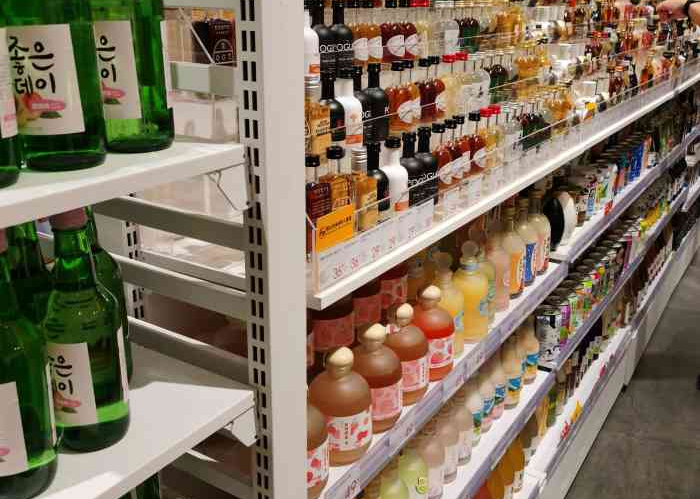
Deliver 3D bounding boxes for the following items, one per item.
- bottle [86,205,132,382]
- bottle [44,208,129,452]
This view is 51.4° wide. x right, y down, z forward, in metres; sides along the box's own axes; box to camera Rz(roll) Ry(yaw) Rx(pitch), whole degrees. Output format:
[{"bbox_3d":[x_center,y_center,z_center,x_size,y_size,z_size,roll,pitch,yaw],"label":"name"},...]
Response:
[{"bbox_3d":[-0.261,0.038,0.728,0.065,0.215,0.065,13,23,30],"label":"bottle"},{"bbox_3d":[-0.232,0.072,0.634,0.065,0.215,0.065,13,23,30],"label":"bottle"}]

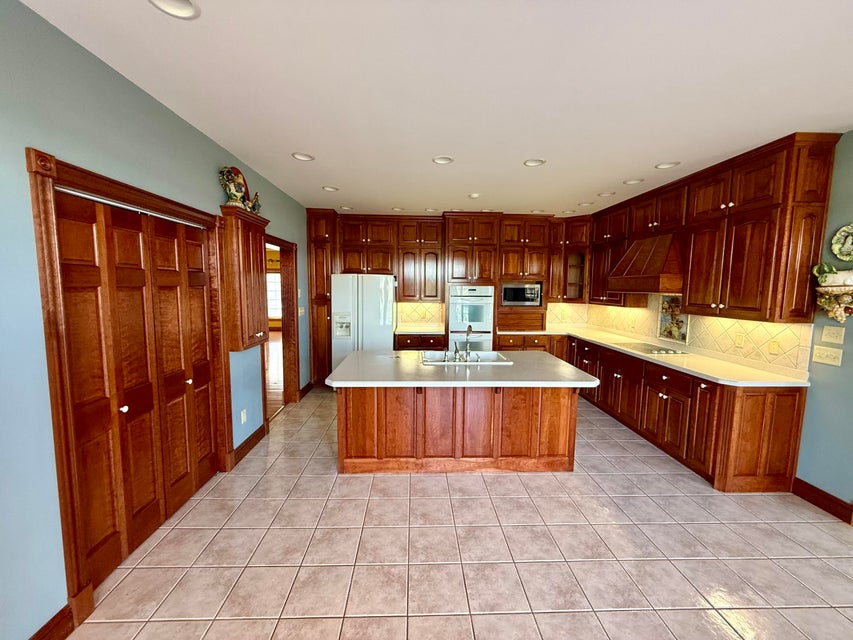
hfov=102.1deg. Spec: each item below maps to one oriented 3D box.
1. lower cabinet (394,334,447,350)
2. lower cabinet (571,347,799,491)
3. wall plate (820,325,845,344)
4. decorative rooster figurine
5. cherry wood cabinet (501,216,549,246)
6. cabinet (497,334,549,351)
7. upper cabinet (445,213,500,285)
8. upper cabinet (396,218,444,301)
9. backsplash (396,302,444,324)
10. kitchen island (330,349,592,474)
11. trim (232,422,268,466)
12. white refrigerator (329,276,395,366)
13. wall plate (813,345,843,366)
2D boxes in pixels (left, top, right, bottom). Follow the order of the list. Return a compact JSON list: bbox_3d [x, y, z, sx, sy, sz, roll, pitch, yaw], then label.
[{"bbox_3d":[-0.104,0.632,5.705,0.802,0.875,0.610,1,6,-2],"label":"lower cabinet"},{"bbox_3d":[2.637,0.831,4.074,0.610,0.875,2.650,1,6,-2],"label":"lower cabinet"},{"bbox_3d":[3.005,0.112,2.549,0.010,0.117,0.127,1,6,-2],"label":"wall plate"},{"bbox_3d":[-1.595,-1.090,2.987,0.150,0.300,0.450,1,6,-2],"label":"decorative rooster figurine"},{"bbox_3d":[1.512,-1.386,5.540,0.780,0.460,0.450,1,6,-2],"label":"cherry wood cabinet"},{"bbox_3d":[1.519,0.644,5.815,0.851,0.875,0.610,1,6,-2],"label":"cabinet"},{"bbox_3d":[0.678,-1.098,5.490,0.805,1.045,0.610,1,6,-2],"label":"upper cabinet"},{"bbox_3d":[-0.096,-0.965,5.643,0.754,1.320,0.340,1,6,-2],"label":"upper cabinet"},{"bbox_3d":[-0.103,-0.107,5.887,0.780,0.385,0.020,1,6,-2],"label":"backsplash"},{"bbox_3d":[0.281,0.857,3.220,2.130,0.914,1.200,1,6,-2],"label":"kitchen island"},{"bbox_3d":[-1.722,1.197,3.409,0.020,0.152,0.690,1,6,-2],"label":"trim"},{"bbox_3d":[-0.951,0.191,5.476,0.909,1.770,0.760,1,6,-2],"label":"white refrigerator"},{"bbox_3d":[3.003,0.268,2.593,0.012,0.119,0.175,1,6,-2],"label":"wall plate"}]

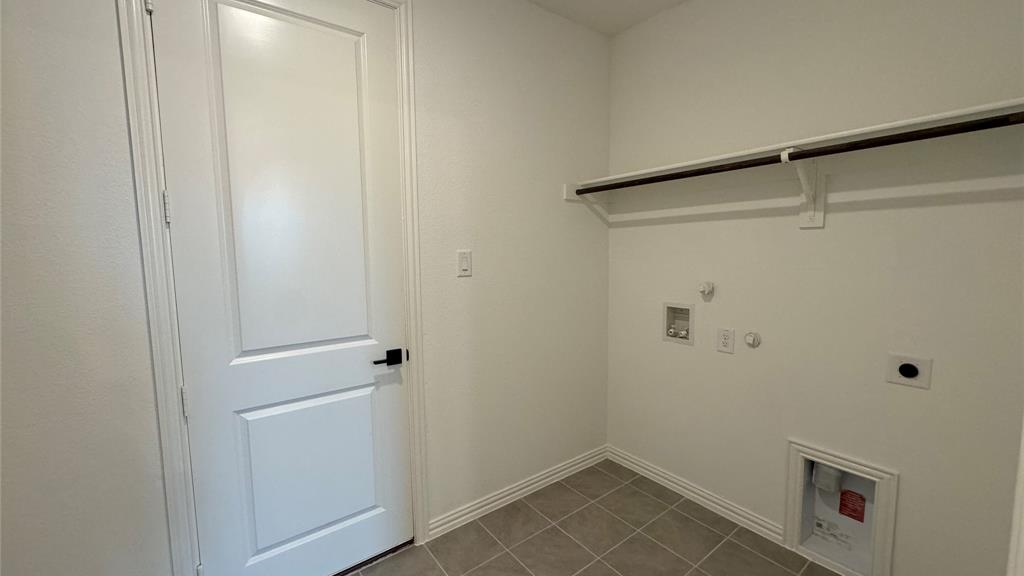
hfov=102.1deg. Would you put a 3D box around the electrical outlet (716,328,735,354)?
[{"bbox_3d":[1.108,0.275,2.148,0.009,0.128,0.086,-5,7,-37],"label":"electrical outlet"}]

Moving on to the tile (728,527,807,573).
[{"bbox_3d":[1.223,1.253,1.977,0.136,0.013,0.300,-5,7,-37],"label":"tile"}]

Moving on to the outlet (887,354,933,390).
[{"bbox_3d":[1.529,0.321,1.594,0.016,0.118,0.120,-5,7,-37],"label":"outlet"}]

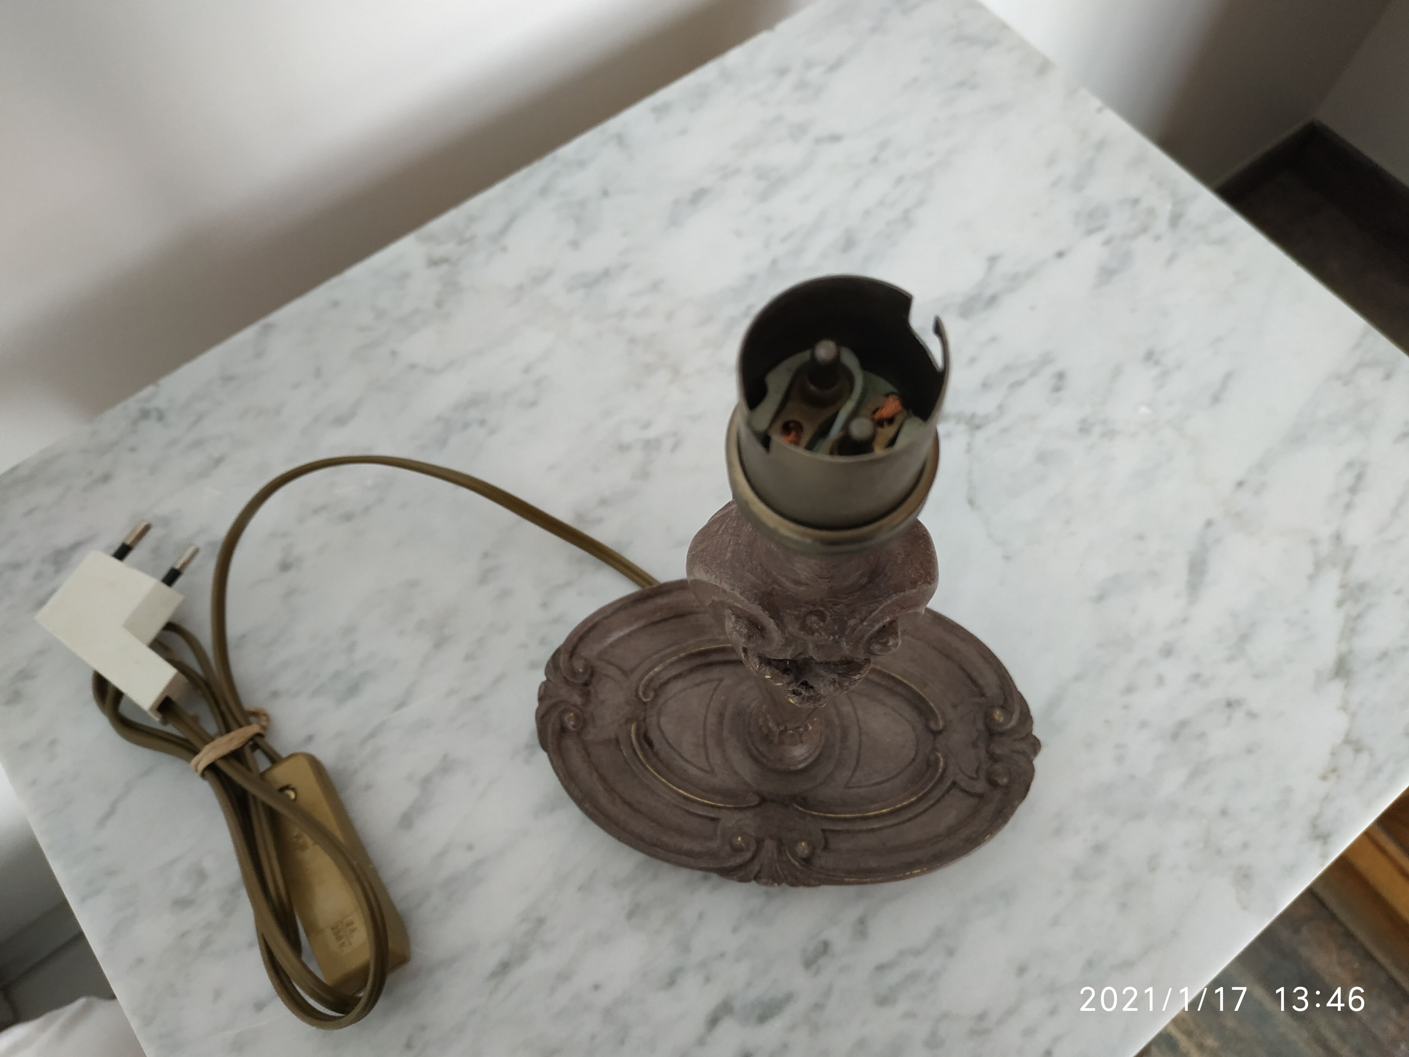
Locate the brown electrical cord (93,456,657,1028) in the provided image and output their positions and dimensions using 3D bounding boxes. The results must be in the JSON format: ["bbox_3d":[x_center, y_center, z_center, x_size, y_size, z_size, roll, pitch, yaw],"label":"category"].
[{"bbox_3d":[-0.114,0.046,0.300,0.135,0.028,0.162,28,71,11],"label":"brown electrical cord"}]

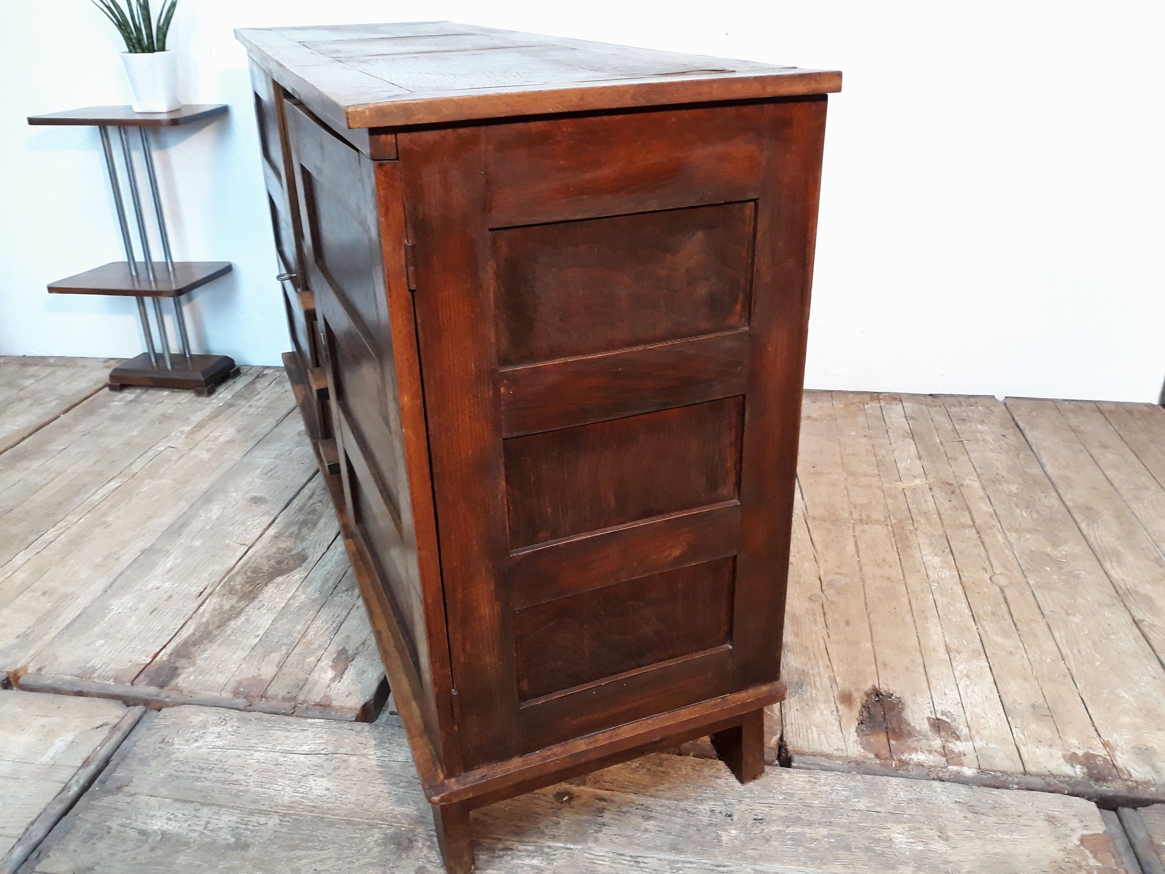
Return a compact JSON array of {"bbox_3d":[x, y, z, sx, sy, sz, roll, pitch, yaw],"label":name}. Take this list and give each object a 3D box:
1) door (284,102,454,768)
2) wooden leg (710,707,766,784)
[{"bbox_3d":[-0.269,-0.031,1.137,0.021,0.693,0.569,-12,29,-21],"label":"door"},{"bbox_3d":[0.215,0.398,1.267,0.032,0.142,0.089,-11,28,-19],"label":"wooden leg"}]

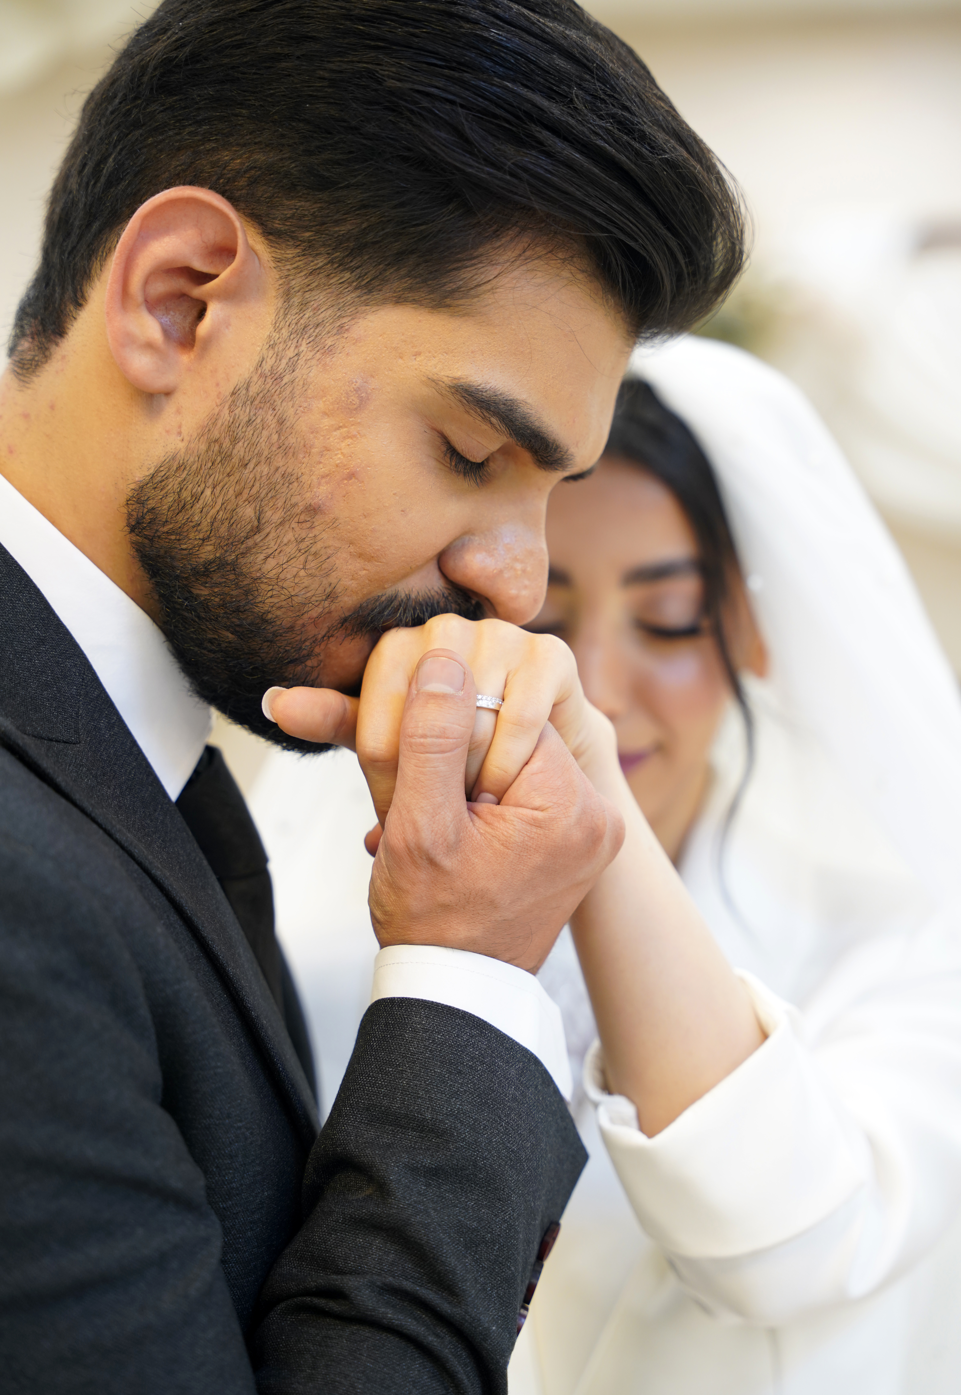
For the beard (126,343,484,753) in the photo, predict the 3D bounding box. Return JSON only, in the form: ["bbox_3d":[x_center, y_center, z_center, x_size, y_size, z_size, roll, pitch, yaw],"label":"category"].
[{"bbox_3d":[-0.044,-0.042,0.919,0.098,0.110,0.140,42,11,19],"label":"beard"}]

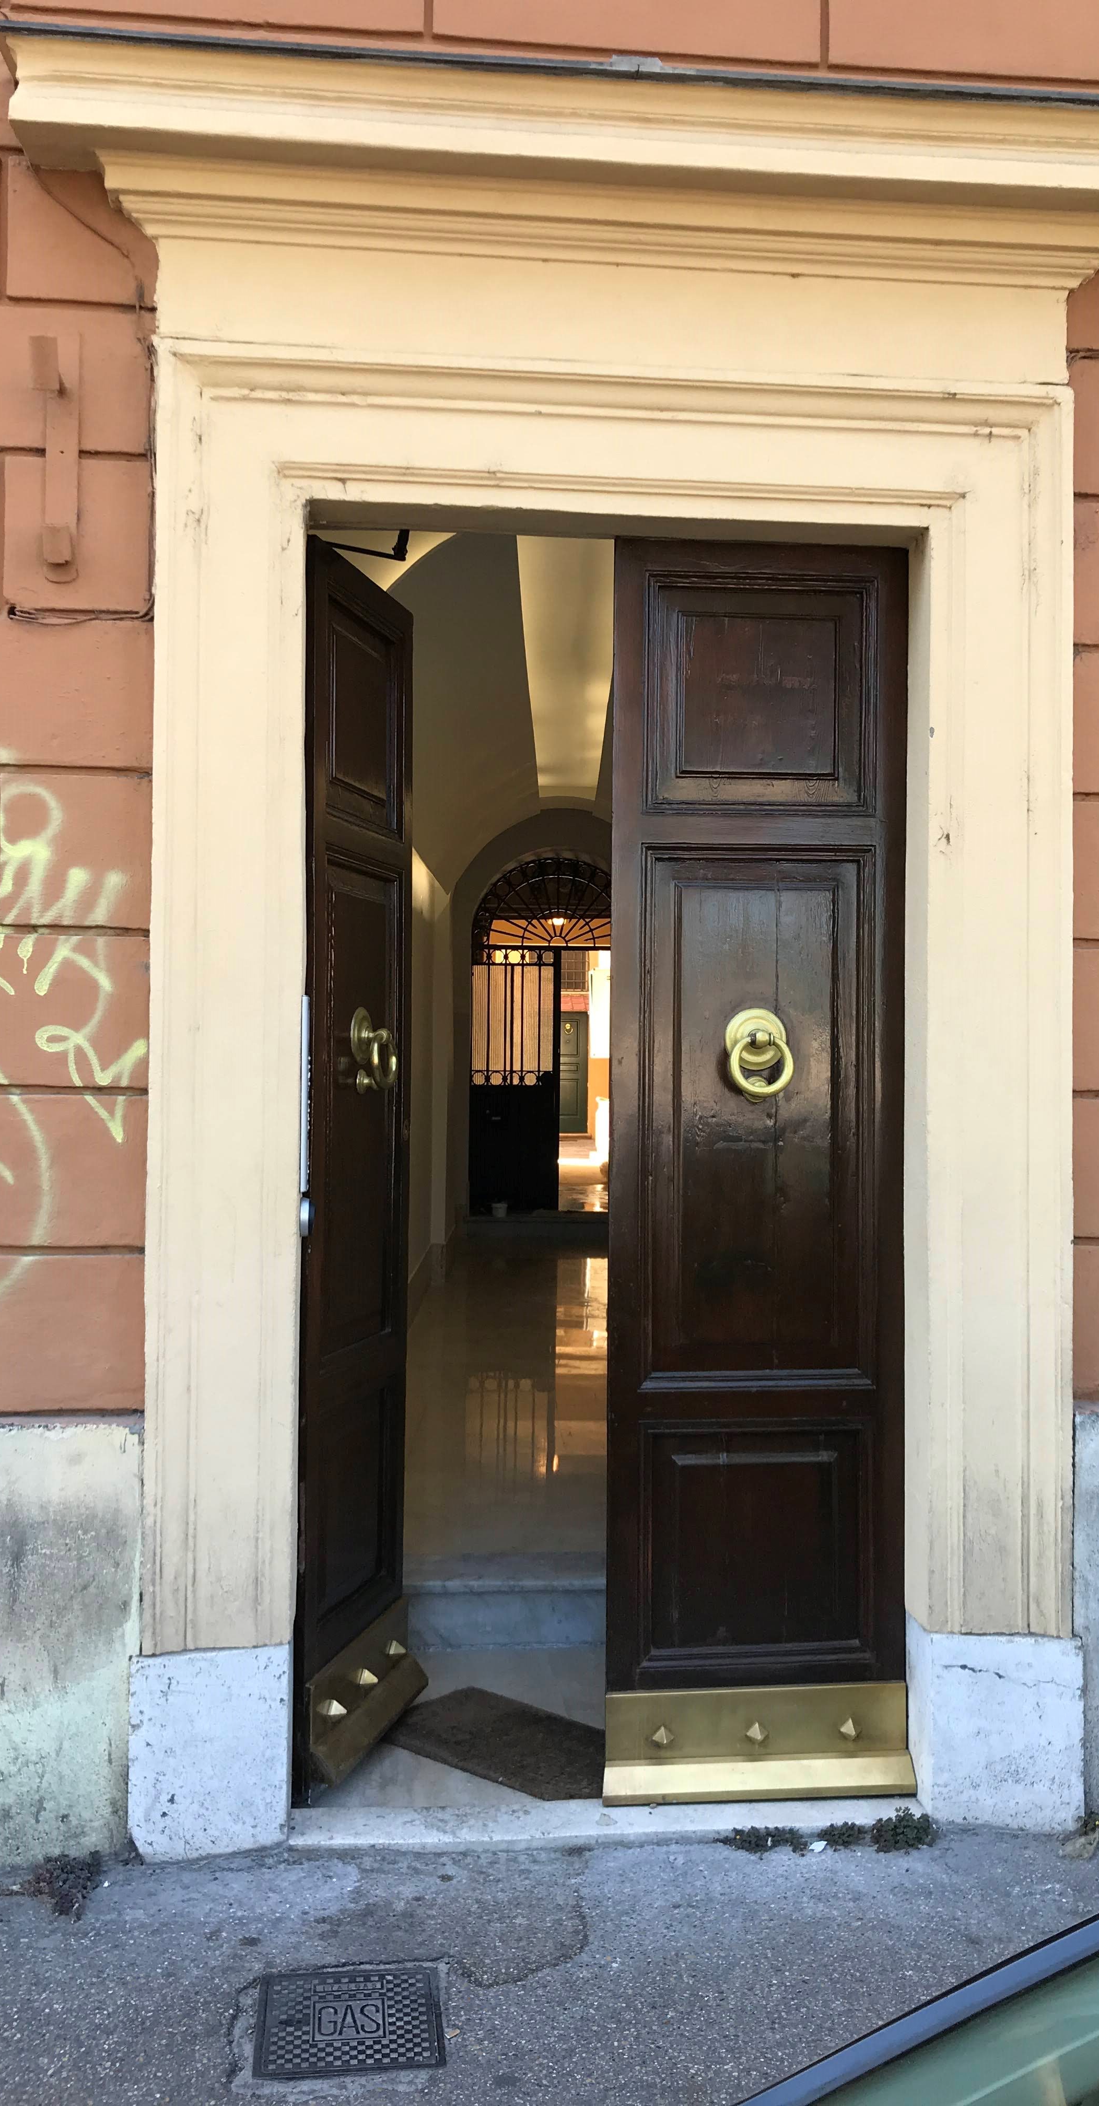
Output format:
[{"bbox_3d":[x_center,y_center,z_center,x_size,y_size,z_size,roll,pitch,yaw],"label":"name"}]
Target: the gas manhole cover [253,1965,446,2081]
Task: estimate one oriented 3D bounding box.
[{"bbox_3d":[-0.327,1.597,2.798,0.298,0.030,0.300,0,-1,-6],"label":"gas manhole cover"}]

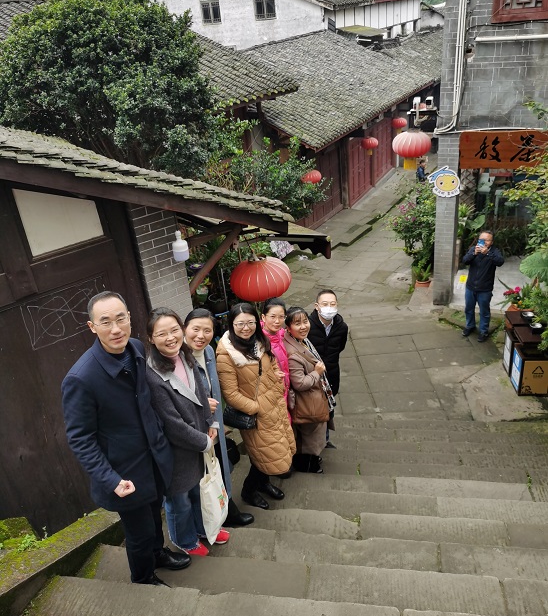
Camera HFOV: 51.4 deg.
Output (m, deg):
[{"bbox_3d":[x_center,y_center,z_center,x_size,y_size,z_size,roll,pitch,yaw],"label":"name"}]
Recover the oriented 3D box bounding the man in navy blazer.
[{"bbox_3d":[-0.663,0.699,2.705,0.460,1.740,0.580,8,31,24],"label":"man in navy blazer"}]

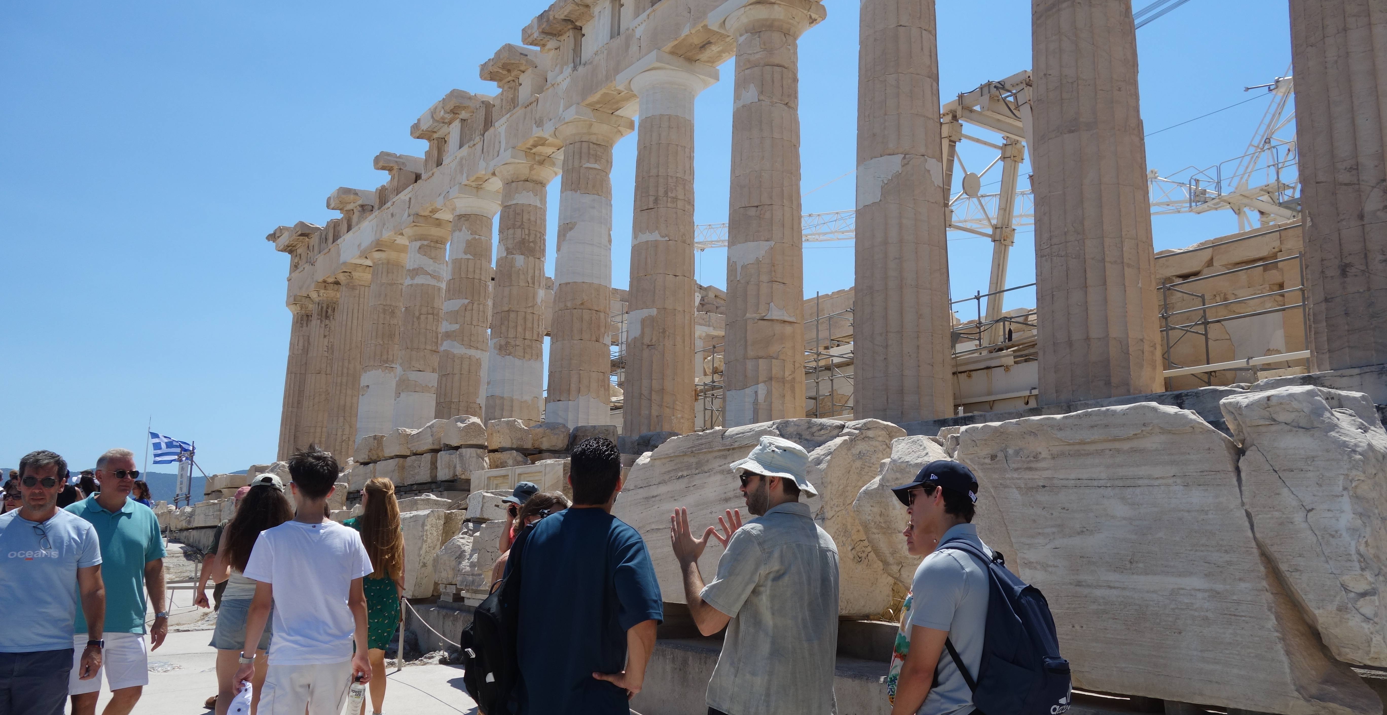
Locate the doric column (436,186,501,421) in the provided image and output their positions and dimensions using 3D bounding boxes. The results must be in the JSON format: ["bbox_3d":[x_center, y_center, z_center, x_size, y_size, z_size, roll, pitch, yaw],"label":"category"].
[{"bbox_3d":[-8.209,-0.947,38.972,2.020,10.430,2.020,8,-12,-34],"label":"doric column"}]

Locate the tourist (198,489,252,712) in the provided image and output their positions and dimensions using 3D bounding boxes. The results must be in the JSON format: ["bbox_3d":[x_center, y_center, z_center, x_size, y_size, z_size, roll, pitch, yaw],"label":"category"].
[{"bbox_3d":[-3.529,1.826,8.362,0.560,1.700,0.500,8,-12,-34],"label":"tourist"}]

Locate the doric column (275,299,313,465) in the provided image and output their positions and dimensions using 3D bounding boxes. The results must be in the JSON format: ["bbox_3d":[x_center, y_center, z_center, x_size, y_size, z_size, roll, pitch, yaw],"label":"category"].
[{"bbox_3d":[-20.211,1.932,55.732,2.080,10.430,2.080,8,-12,-34],"label":"doric column"}]

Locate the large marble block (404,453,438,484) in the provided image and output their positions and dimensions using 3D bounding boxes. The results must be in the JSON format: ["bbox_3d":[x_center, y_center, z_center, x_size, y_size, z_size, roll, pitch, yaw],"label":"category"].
[{"bbox_3d":[-4.512,1.961,18.888,0.600,0.530,1.220,8,-12,-34],"label":"large marble block"}]

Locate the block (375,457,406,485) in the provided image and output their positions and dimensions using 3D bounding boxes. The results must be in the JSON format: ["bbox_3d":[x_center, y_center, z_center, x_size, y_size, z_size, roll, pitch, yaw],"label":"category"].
[{"bbox_3d":[-5.986,2.403,22.161,0.550,0.530,1.220,8,-13,-34],"label":"block"}]

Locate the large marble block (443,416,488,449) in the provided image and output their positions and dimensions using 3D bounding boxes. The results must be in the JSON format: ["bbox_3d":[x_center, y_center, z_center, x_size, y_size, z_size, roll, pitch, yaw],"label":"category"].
[{"bbox_3d":[-4.173,1.399,19.715,0.520,0.530,0.820,8,-13,-34],"label":"large marble block"}]

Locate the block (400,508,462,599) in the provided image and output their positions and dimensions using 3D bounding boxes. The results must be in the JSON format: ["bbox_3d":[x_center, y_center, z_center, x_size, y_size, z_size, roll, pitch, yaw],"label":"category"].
[{"bbox_3d":[-3.444,2.442,13.565,0.650,1.170,1.200,8,-12,-34],"label":"block"}]

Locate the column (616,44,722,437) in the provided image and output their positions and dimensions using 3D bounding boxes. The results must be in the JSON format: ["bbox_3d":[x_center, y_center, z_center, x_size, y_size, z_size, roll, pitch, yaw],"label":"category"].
[{"bbox_3d":[-0.791,-2.682,28.588,2.020,10.430,2.020,8,-12,-34],"label":"column"}]

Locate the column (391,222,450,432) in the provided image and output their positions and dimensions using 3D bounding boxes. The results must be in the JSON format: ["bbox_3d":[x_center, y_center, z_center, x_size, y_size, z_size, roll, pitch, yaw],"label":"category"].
[{"bbox_3d":[-10.692,-0.191,42.410,2.020,10.430,2.020,8,-13,-34],"label":"column"}]

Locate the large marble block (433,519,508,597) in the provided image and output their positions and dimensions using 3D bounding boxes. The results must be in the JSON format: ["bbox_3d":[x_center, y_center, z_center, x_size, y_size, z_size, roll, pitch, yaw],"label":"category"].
[{"bbox_3d":[-2.213,2.137,11.671,0.750,0.820,1.150,8,-12,-34],"label":"large marble block"}]

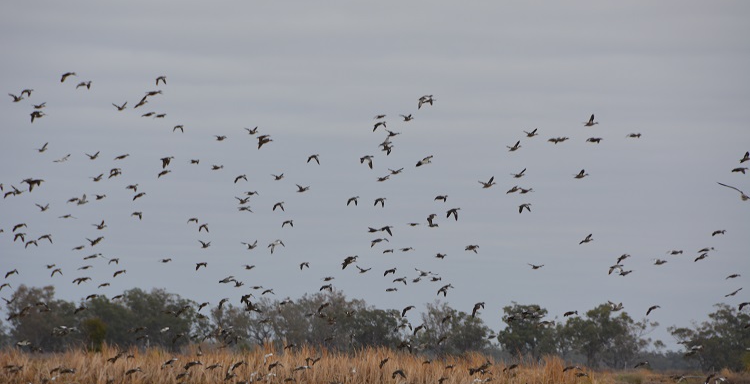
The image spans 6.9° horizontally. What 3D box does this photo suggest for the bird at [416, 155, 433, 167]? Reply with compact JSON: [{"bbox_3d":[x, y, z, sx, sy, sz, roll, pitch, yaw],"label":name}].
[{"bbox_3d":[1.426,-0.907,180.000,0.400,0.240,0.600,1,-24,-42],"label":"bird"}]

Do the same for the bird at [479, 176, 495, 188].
[{"bbox_3d":[3.211,-0.274,180.000,0.460,0.370,0.600,1,-7,-38],"label":"bird"}]

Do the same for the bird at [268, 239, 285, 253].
[{"bbox_3d":[-2.837,1.541,180.000,0.420,0.360,0.560,1,-2,-35],"label":"bird"}]

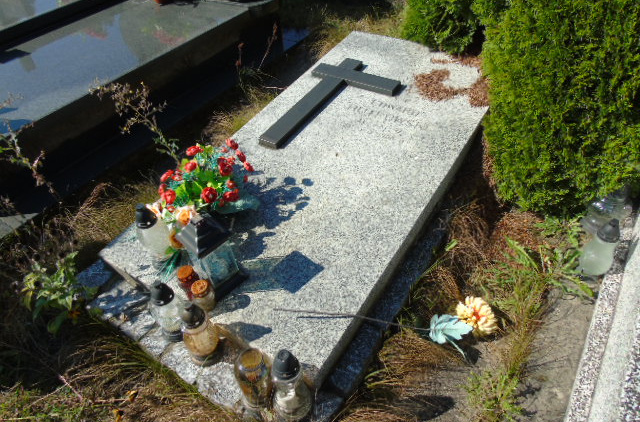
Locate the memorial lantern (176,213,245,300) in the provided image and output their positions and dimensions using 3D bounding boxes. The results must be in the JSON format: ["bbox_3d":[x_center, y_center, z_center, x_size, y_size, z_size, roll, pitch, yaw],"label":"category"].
[{"bbox_3d":[-0.331,0.121,1.419,0.132,0.277,0.132,-36,51,-27],"label":"memorial lantern"}]

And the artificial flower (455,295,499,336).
[{"bbox_3d":[0.516,0.344,1.513,0.130,0.100,0.125,-20,44,-16],"label":"artificial flower"}]

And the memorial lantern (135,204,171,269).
[{"bbox_3d":[-0.557,0.083,1.504,0.104,0.255,0.104,21,50,26],"label":"memorial lantern"}]

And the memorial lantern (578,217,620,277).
[{"bbox_3d":[1.000,0.119,1.625,0.113,0.228,0.113,21,48,26],"label":"memorial lantern"}]

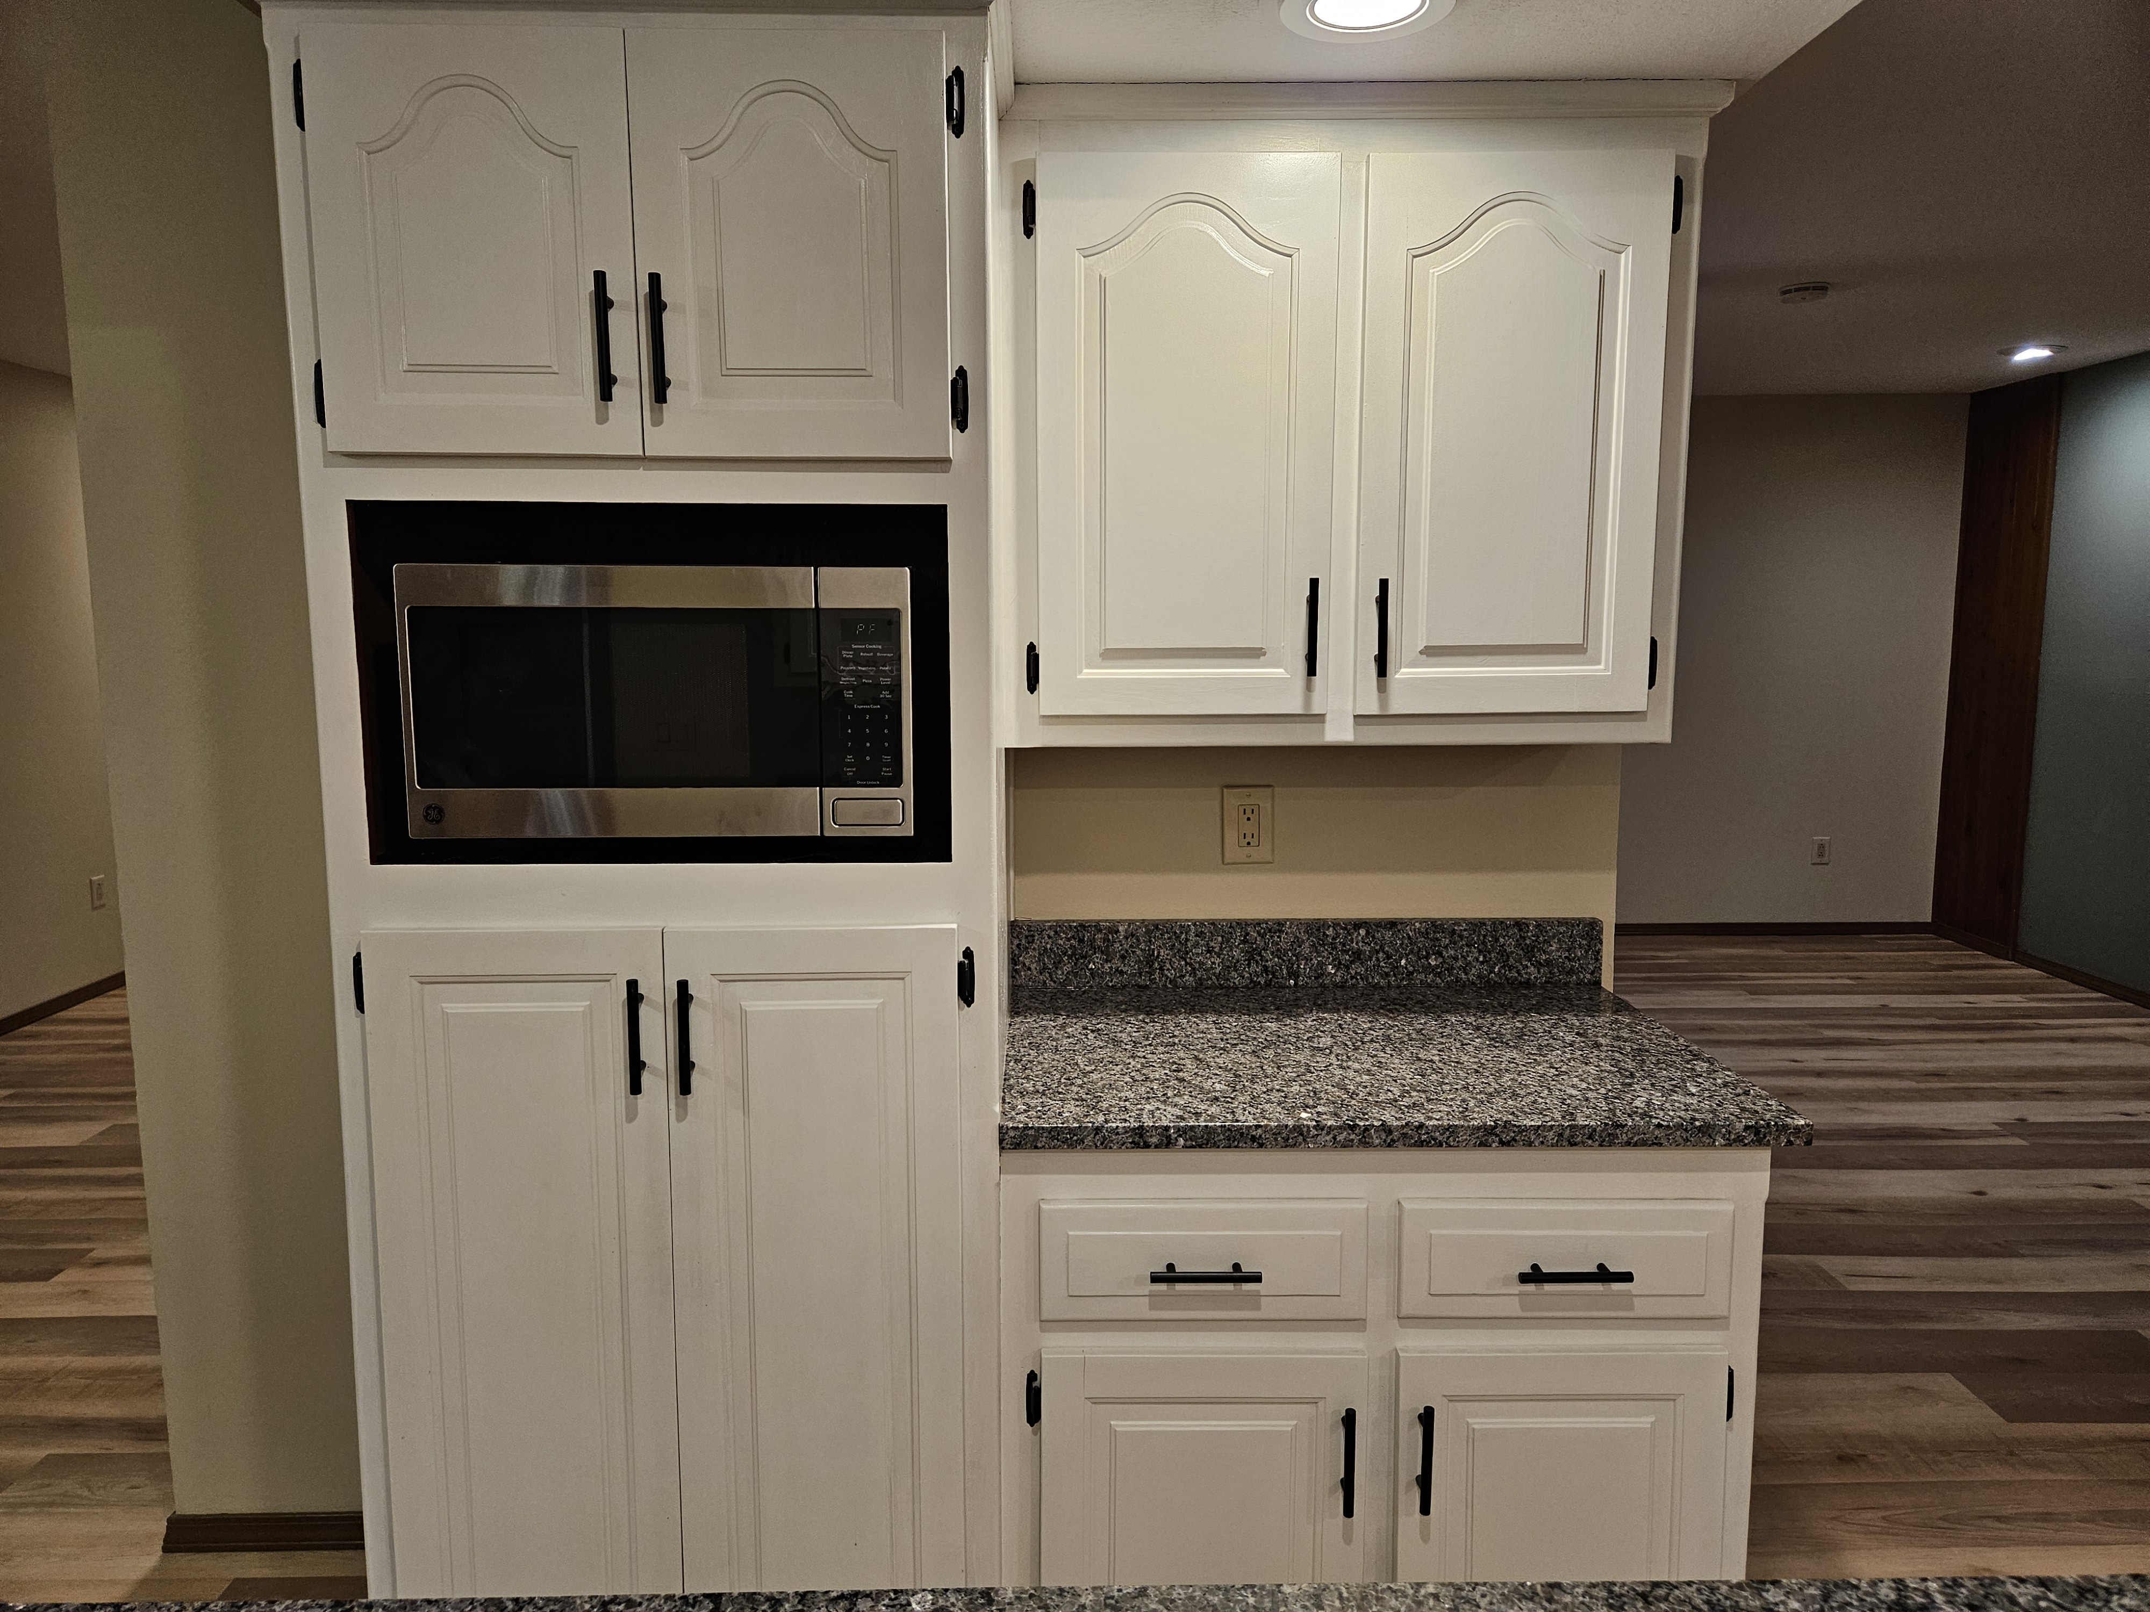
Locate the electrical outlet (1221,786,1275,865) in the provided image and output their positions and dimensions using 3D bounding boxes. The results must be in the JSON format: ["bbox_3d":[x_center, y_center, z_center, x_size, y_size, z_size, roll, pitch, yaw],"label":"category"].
[{"bbox_3d":[0.270,0.030,2.223,0.080,0.123,0.010,0,7,0],"label":"electrical outlet"}]

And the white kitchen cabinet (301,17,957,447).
[{"bbox_3d":[-0.478,-0.638,1.824,0.705,0.450,0.605,0,7,0],"label":"white kitchen cabinet"}]

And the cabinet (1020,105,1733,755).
[{"bbox_3d":[0.355,-0.501,1.996,0.902,0.807,0.330,0,7,0],"label":"cabinet"}]

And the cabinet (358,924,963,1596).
[{"bbox_3d":[-0.476,0.643,1.983,0.705,1.097,0.605,0,7,0],"label":"cabinet"}]

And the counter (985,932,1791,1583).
[{"bbox_3d":[0.376,0.718,1.994,0.931,1.013,0.635,0,7,0],"label":"counter"}]

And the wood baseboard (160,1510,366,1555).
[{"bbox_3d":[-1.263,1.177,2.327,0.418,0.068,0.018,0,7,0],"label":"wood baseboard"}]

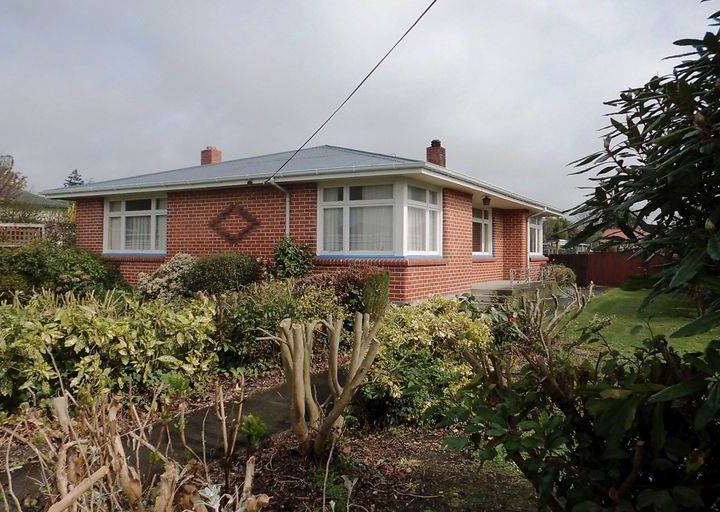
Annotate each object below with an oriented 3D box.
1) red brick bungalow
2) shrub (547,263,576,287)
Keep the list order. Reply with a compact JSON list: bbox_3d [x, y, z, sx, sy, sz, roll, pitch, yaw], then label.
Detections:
[{"bbox_3d":[-0.491,-1.236,18.005,11.143,4.664,13.395,1,1,29],"label":"red brick bungalow"},{"bbox_3d":[6.849,0.696,18.795,1.000,0.900,1.000,0,1,0],"label":"shrub"}]

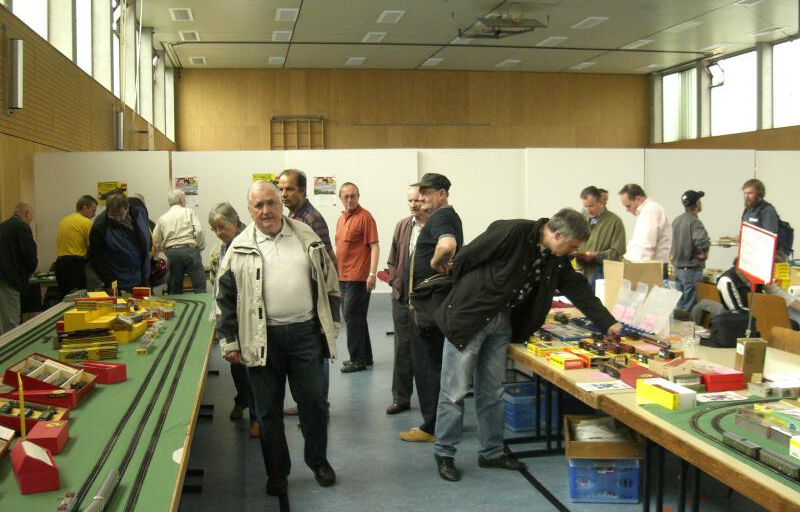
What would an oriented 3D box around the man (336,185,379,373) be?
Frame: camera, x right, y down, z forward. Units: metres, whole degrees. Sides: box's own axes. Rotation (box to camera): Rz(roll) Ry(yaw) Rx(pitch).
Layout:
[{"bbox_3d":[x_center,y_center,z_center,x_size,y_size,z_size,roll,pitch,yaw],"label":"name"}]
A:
[{"bbox_3d":[-0.426,0.191,8.500,0.380,1.790,0.500,-4,5,-45],"label":"man"}]

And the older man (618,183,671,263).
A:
[{"bbox_3d":[2.222,0.217,7.950,0.480,1.760,0.500,-2,4,-14],"label":"older man"}]

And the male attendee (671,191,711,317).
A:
[{"bbox_3d":[2.679,0.222,8.100,0.440,1.649,0.300,3,5,41],"label":"male attendee"}]

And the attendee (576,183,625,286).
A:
[{"bbox_3d":[1.891,0.214,8.200,0.450,1.740,0.520,-4,5,-45],"label":"attendee"}]

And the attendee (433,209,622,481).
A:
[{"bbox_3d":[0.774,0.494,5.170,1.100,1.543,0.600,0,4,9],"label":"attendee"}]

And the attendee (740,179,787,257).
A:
[{"bbox_3d":[3.435,0.152,8.300,0.400,1.746,0.480,-4,5,-41],"label":"attendee"}]

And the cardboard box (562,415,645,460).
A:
[{"bbox_3d":[1.103,1.005,4.865,0.400,0.097,0.530,0,4,6],"label":"cardboard box"}]

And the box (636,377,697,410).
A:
[{"bbox_3d":[1.172,0.606,3.873,0.113,0.069,0.301,-1,4,-14],"label":"box"}]

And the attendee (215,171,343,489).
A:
[{"bbox_3d":[-0.693,0.447,5.050,0.700,1.745,0.450,-1,4,-5],"label":"attendee"}]

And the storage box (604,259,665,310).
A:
[{"bbox_3d":[1.564,0.251,5.896,0.275,0.433,0.320,-1,4,-10],"label":"storage box"}]

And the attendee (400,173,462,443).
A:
[{"bbox_3d":[0.230,0.346,6.020,0.430,1.800,0.550,-2,4,-17],"label":"attendee"}]

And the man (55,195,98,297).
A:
[{"bbox_3d":[-3.499,0.198,9.500,0.500,1.700,0.420,2,5,37],"label":"man"}]

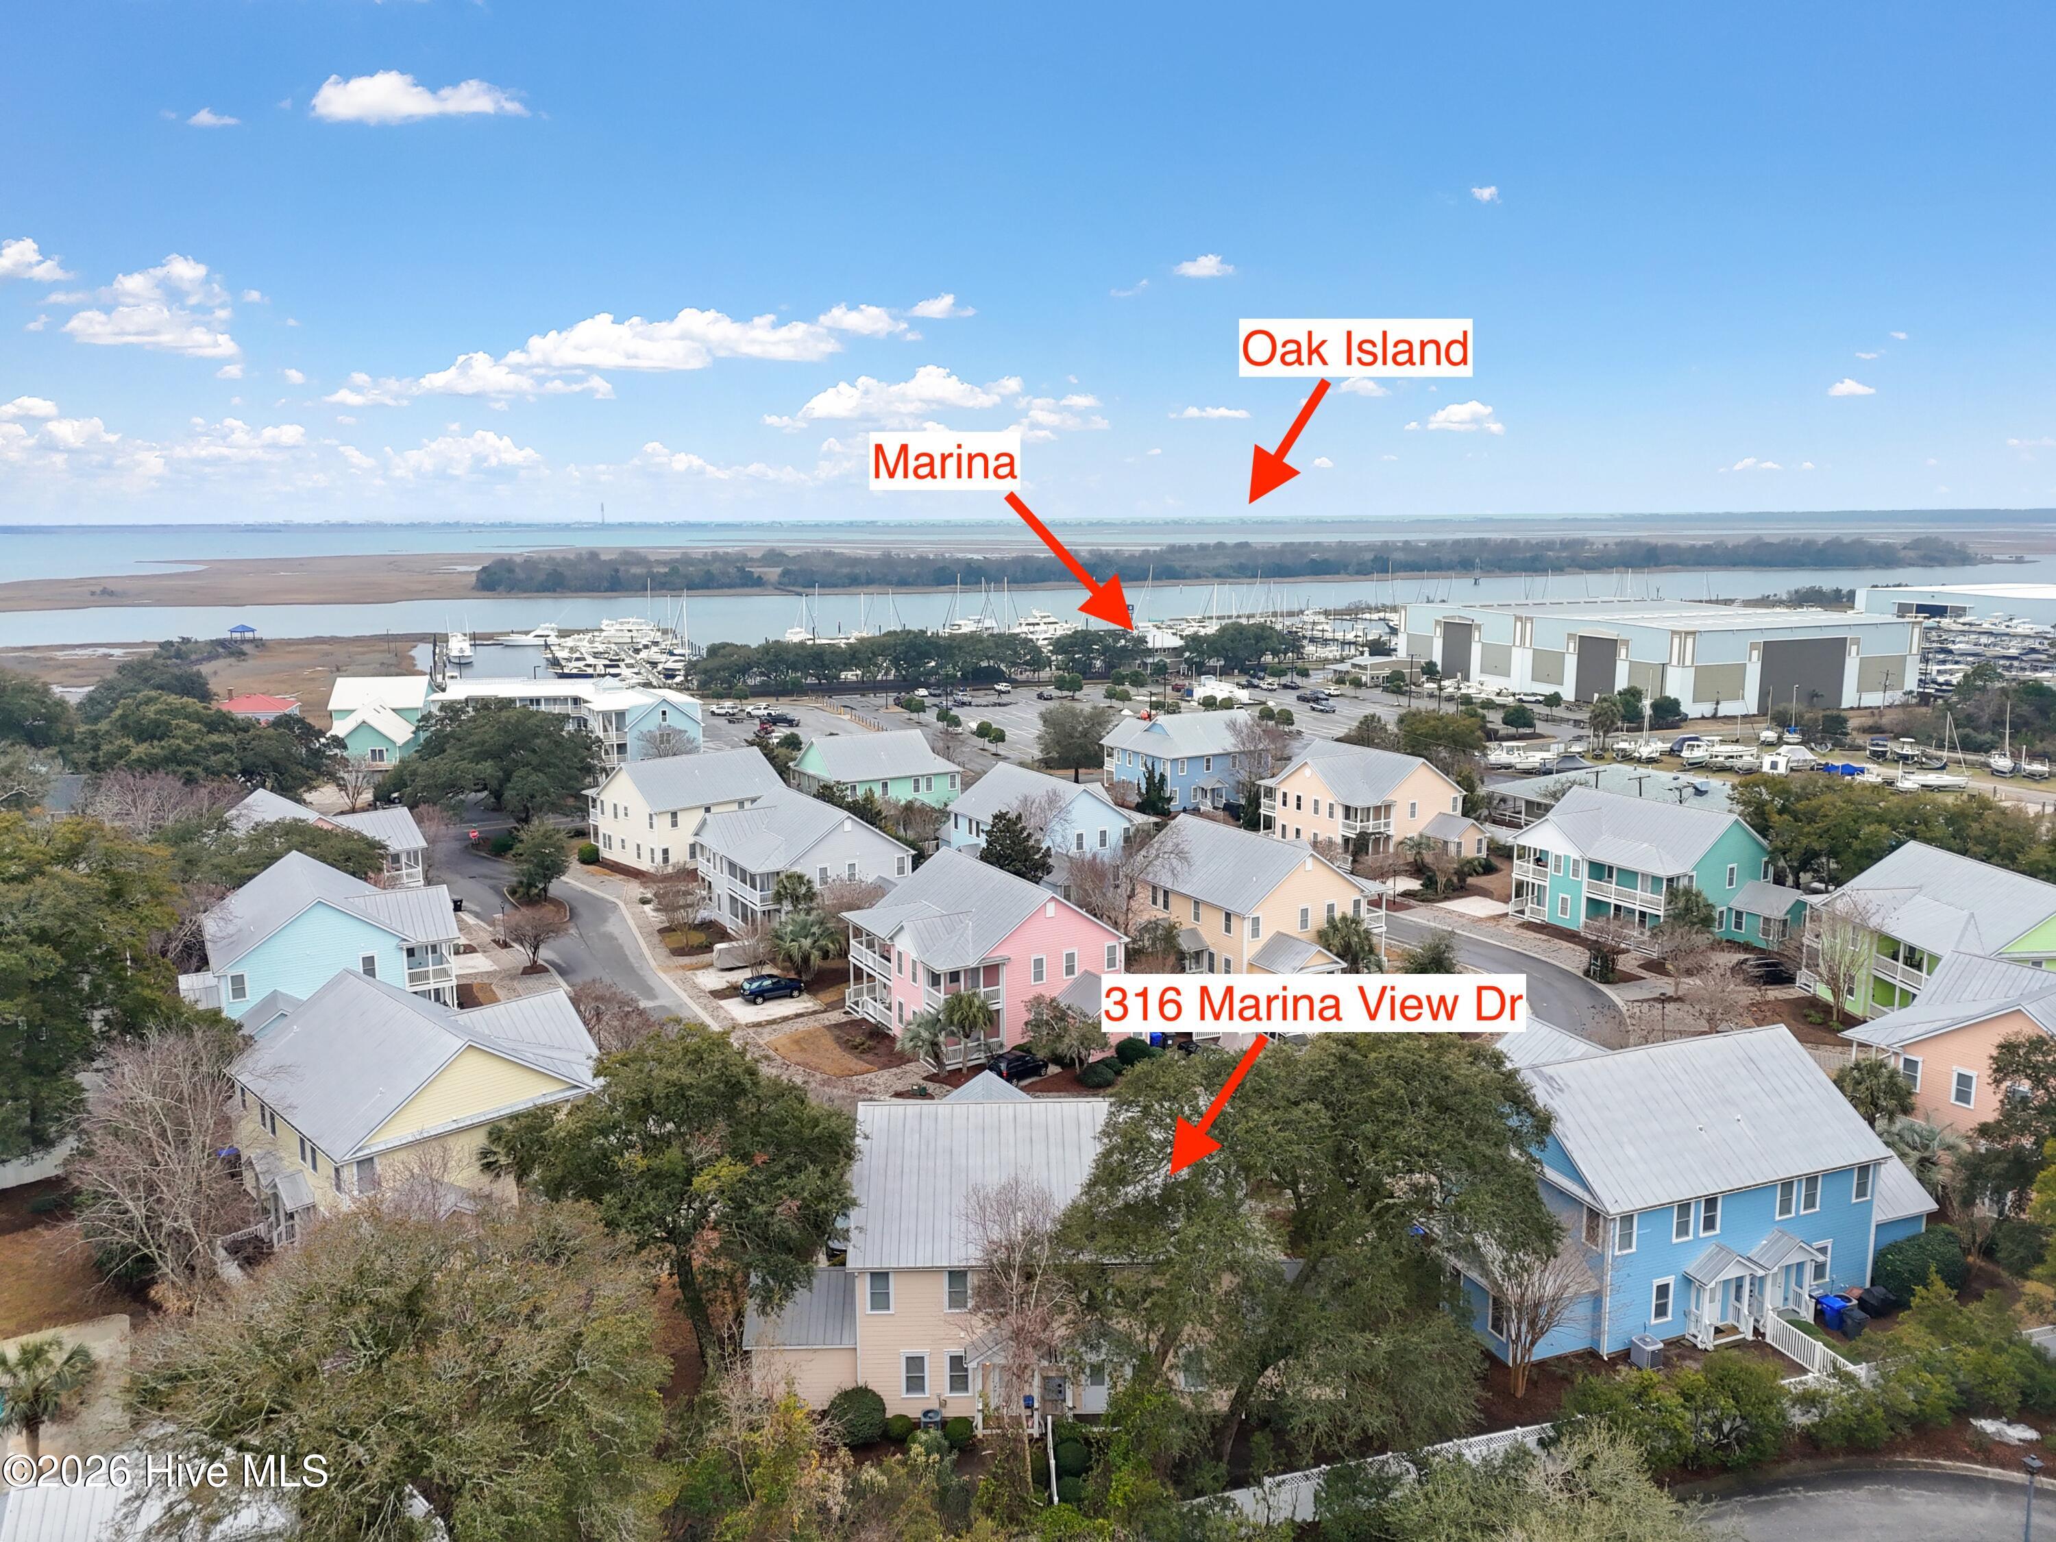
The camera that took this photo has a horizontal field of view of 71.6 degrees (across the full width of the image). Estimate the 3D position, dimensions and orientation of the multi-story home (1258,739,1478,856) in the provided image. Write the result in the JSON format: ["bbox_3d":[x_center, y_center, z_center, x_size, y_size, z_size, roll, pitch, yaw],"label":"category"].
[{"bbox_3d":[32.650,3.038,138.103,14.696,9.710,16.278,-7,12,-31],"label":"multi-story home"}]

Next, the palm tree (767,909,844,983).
[{"bbox_3d":[-16.096,12.541,102.969,5.000,5.300,5.000,0,10,0],"label":"palm tree"}]

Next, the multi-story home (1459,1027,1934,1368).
[{"bbox_3d":[26.986,16.685,61.988,21.400,9.800,14.000,-4,11,-19],"label":"multi-story home"}]

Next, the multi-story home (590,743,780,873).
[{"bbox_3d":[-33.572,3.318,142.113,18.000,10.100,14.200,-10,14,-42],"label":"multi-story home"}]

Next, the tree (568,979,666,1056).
[{"bbox_3d":[-25.163,15.390,87.071,5.600,5.300,5.300,-3,10,-17],"label":"tree"}]

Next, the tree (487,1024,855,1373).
[{"bbox_3d":[-13.124,16.638,53.306,12.500,13.800,12.000,0,10,0],"label":"tree"}]

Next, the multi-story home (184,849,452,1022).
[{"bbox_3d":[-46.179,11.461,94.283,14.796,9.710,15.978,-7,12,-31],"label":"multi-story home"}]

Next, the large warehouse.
[{"bbox_3d":[120.836,-24.549,282.942,51.500,15.300,82.000,-4,11,-18],"label":"large warehouse"}]

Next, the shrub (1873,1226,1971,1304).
[{"bbox_3d":[38.207,20.978,60.902,3.500,2.750,2.800,-4,11,-20],"label":"shrub"}]

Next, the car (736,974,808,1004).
[{"bbox_3d":[-17.875,14.910,100.094,4.500,1.650,1.820,-6,11,-28],"label":"car"}]

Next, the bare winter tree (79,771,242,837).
[{"bbox_3d":[-82.645,4.807,135.828,15.000,9.200,11.000,0,10,0],"label":"bare winter tree"}]

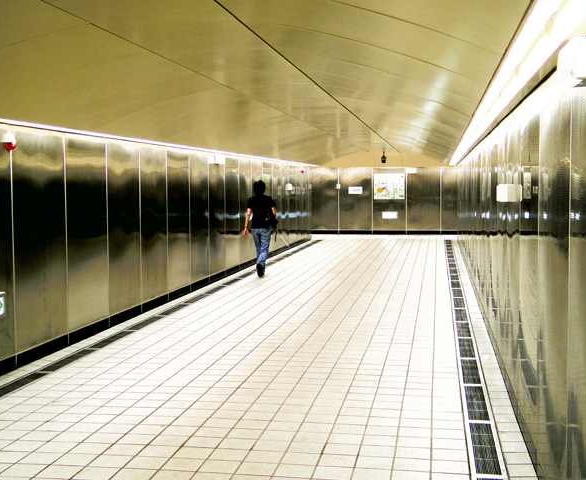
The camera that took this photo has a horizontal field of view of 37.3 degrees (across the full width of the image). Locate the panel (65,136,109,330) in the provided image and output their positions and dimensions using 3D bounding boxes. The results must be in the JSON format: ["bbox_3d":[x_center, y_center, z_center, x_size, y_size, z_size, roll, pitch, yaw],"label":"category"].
[{"bbox_3d":[-2.084,-0.090,8.747,0.050,1.919,1.046,0,4,9],"label":"panel"}]

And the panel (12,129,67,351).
[{"bbox_3d":[-2.255,-0.025,7.717,0.050,1.919,1.046,0,4,9],"label":"panel"}]

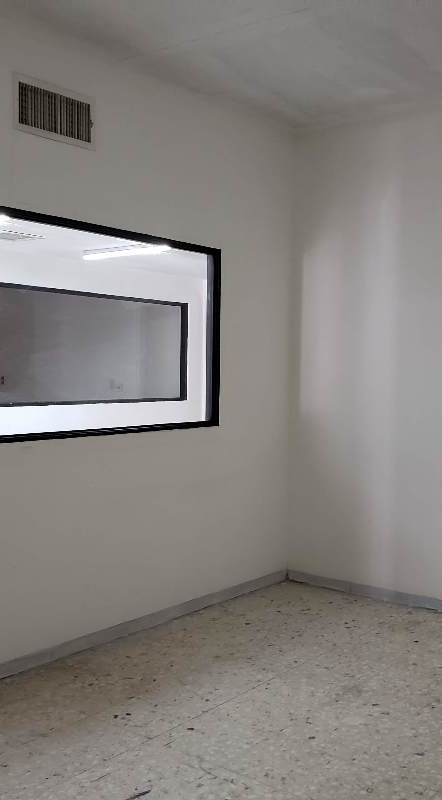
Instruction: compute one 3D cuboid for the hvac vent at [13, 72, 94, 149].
[{"bbox_3d":[-0.750,-1.322,3.691,0.030,0.246,0.471,2,3,39],"label":"hvac vent"}]

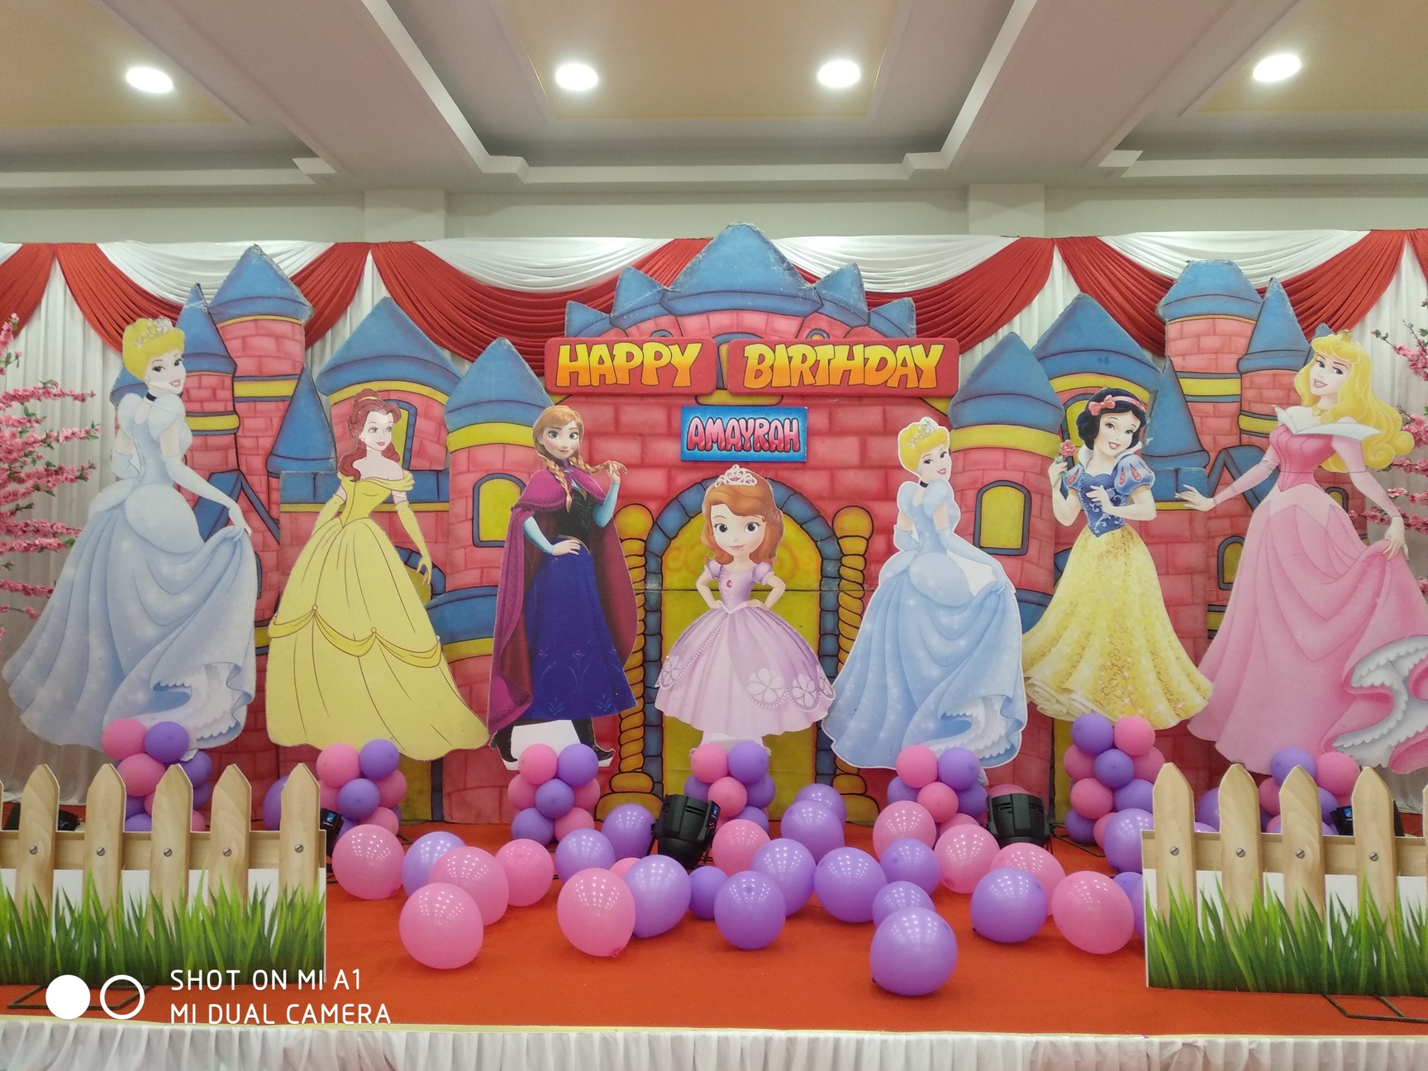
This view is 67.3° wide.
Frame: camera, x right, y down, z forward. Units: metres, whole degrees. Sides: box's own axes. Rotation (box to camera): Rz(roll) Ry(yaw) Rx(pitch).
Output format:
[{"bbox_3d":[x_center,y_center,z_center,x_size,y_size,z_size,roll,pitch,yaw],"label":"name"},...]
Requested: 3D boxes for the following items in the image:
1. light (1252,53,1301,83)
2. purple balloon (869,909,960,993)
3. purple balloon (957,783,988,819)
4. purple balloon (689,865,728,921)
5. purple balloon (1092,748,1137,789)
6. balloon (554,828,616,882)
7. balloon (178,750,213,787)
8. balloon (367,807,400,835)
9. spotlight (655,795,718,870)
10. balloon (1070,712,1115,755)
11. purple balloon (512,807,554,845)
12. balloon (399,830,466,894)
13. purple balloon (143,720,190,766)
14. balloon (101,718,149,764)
[{"bbox_3d":[2.189,-1.816,4.172,0.168,0.035,0.168,0,0,0],"label":"light"},{"bbox_3d":[0.529,1.099,2.832,0.228,0.228,0.233,0,-1,2],"label":"purple balloon"},{"bbox_3d":[1.032,1.070,4.360,0.168,0.161,0.167,0,-1,0],"label":"purple balloon"},{"bbox_3d":[0.002,1.117,3.351,0.160,0.169,0.170,0,0,0],"label":"purple balloon"},{"bbox_3d":[1.544,0.900,4.140,0.145,0.154,0.149,0,-1,2],"label":"purple balloon"},{"bbox_3d":[-0.469,1.170,3.900,0.216,0.227,0.216,0,0,2],"label":"balloon"},{"bbox_3d":[-2.083,0.937,4.280,0.162,0.159,0.161,0,-1,2],"label":"balloon"},{"bbox_3d":[-1.370,1.194,4.390,0.172,0.172,0.172,0,0,2],"label":"balloon"},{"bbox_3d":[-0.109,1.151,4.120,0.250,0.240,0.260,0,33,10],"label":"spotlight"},{"bbox_3d":[1.558,0.818,4.420,0.182,0.182,0.182,0,0,2],"label":"balloon"},{"bbox_3d":[-0.707,1.144,4.207,0.160,0.165,0.163,0,-1,2],"label":"purple balloon"},{"bbox_3d":[-0.919,1.101,3.571,0.230,0.237,0.235,0,-1,2],"label":"balloon"},{"bbox_3d":[-2.004,0.758,3.929,0.159,0.151,0.163,0,0,0],"label":"purple balloon"},{"bbox_3d":[-2.430,0.844,4.420,0.190,0.190,0.190,0,0,2],"label":"balloon"}]

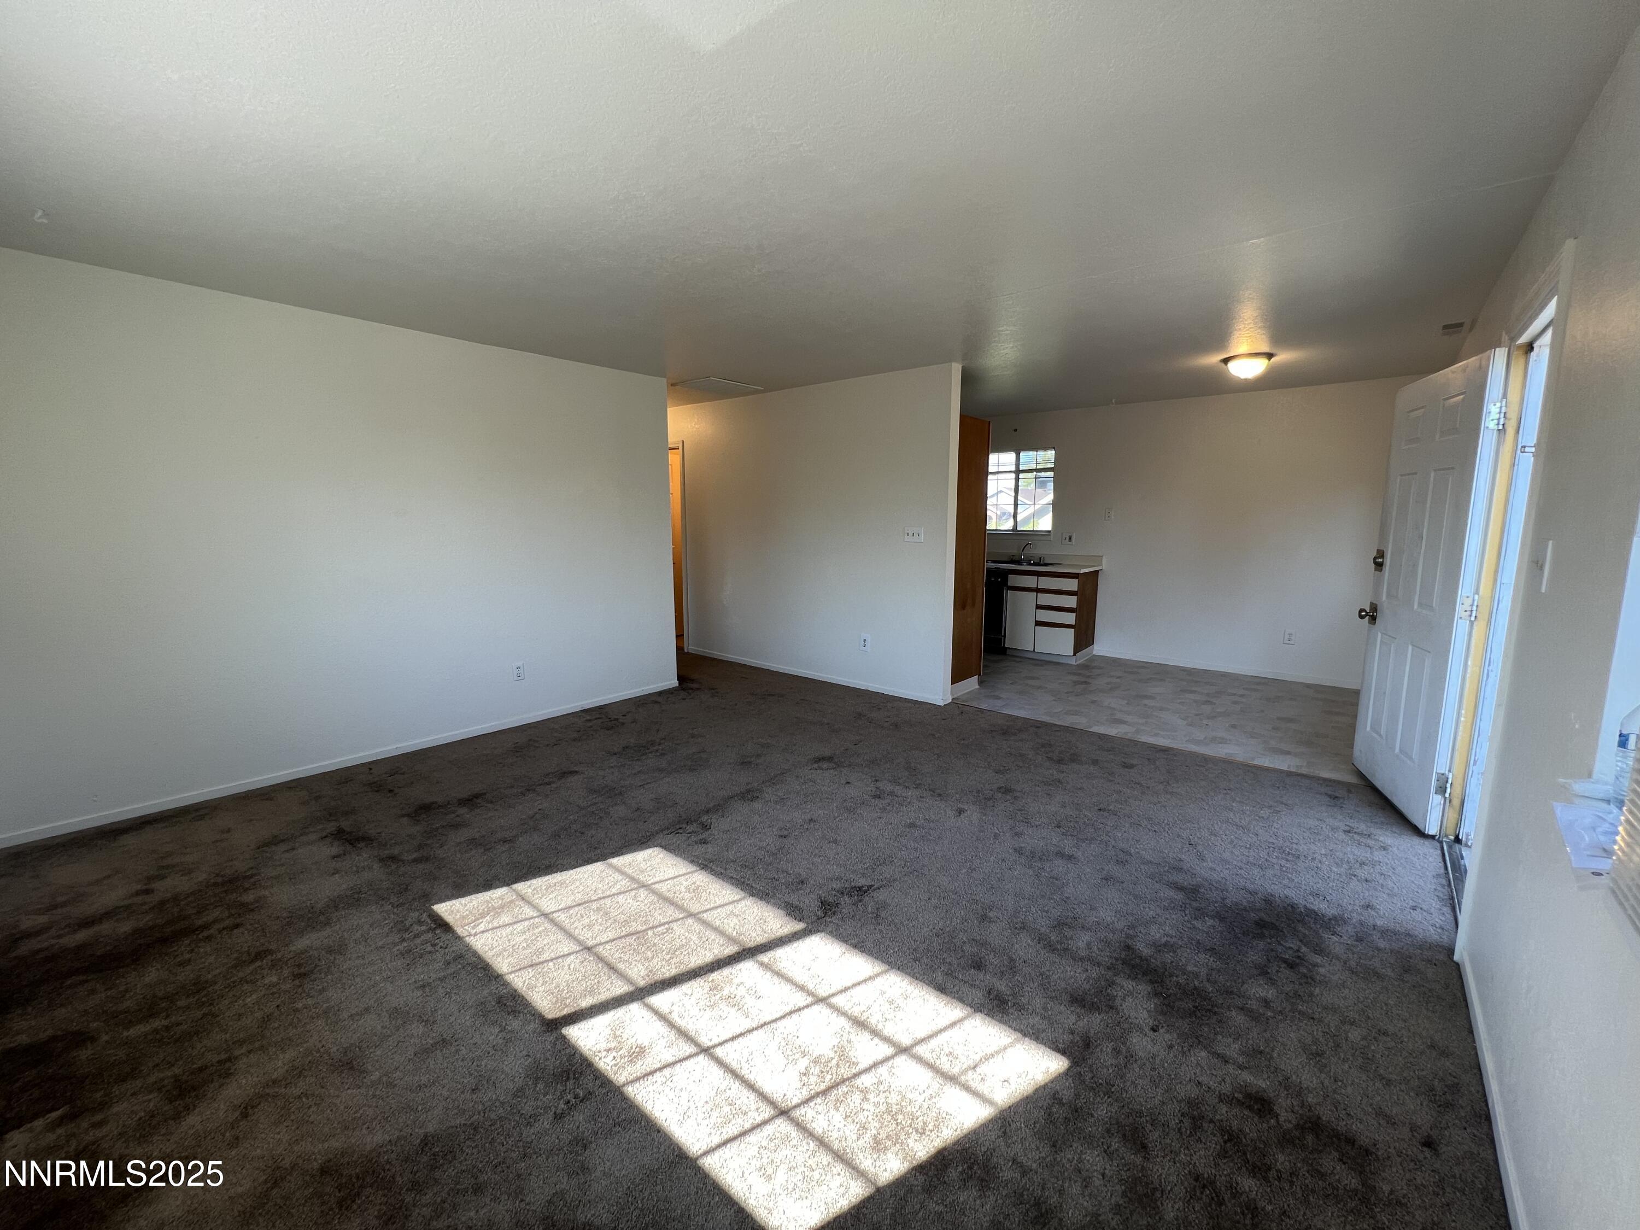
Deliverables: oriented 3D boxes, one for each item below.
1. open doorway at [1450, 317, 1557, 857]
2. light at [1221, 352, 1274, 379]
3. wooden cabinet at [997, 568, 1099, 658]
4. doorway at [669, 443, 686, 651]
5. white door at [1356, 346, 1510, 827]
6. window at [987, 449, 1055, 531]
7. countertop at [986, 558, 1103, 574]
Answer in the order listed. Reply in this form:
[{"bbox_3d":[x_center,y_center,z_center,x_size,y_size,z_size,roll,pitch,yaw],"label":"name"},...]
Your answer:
[{"bbox_3d":[2.388,0.022,2.133,0.140,2.040,0.960,7,11,41],"label":"open doorway"},{"bbox_3d":[2.892,-1.690,4.177,0.305,0.115,0.305,7,11,41],"label":"light"},{"bbox_3d":[2.401,-0.021,6.384,0.725,0.870,0.564,7,11,41],"label":"wooden cabinet"},{"bbox_3d":[-1.714,-0.704,6.805,0.760,2.110,0.120,7,11,41],"label":"doorway"},{"bbox_3d":[2.868,-0.107,2.946,0.045,2.020,0.885,4,9,24],"label":"white door"},{"bbox_3d":[2.195,-1.349,6.784,0.782,0.864,0.080,7,11,41],"label":"window"},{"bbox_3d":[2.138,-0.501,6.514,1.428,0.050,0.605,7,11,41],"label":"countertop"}]

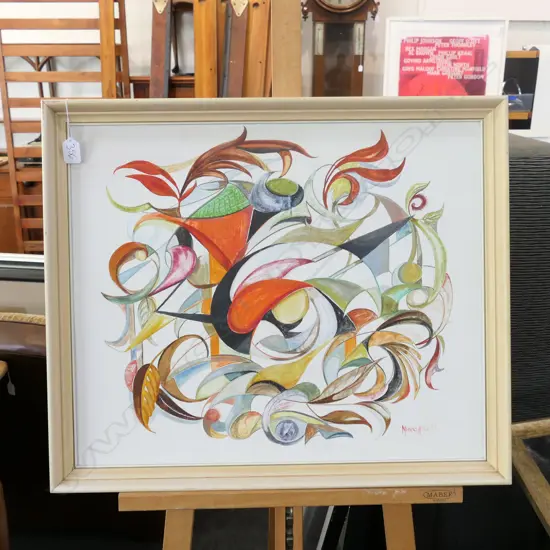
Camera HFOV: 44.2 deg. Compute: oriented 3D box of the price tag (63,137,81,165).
[{"bbox_3d":[-0.293,-0.180,0.980,0.025,0.038,0.002,-5,2,-3],"label":"price tag"}]

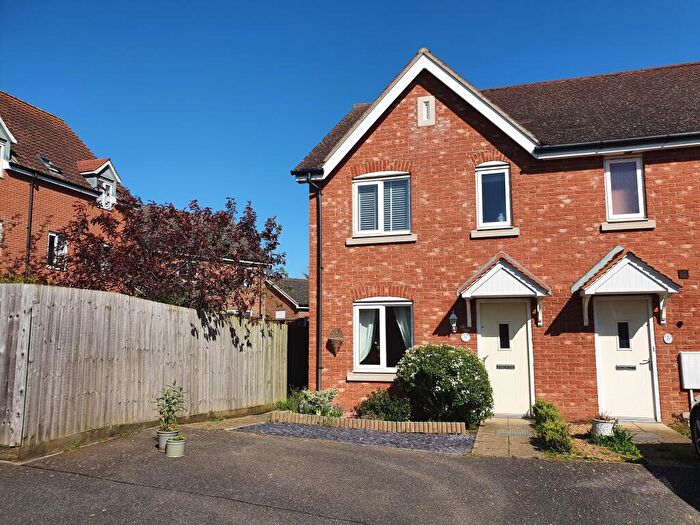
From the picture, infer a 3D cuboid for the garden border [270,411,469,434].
[{"bbox_3d":[0.175,2.478,8.107,3.140,0.160,0.130,-3,-7,19],"label":"garden border"}]

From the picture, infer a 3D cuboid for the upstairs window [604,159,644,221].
[{"bbox_3d":[4.772,-1.261,9.101,0.600,1.120,0.100,-2,-7,16],"label":"upstairs window"}]

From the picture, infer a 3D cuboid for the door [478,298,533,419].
[{"bbox_3d":[2.789,1.703,9.416,0.943,2.089,0.100,-2,-7,17],"label":"door"}]

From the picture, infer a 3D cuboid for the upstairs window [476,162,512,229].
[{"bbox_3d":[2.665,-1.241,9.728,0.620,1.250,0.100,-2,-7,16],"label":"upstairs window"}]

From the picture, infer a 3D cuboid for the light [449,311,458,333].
[{"bbox_3d":[1.896,1.069,9.538,0.160,0.390,0.200,-2,-7,16],"label":"light"}]

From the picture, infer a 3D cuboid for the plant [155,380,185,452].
[{"bbox_3d":[-2.295,1.927,6.690,0.380,0.890,0.370,-2,-7,16],"label":"plant"}]

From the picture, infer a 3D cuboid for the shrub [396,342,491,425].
[{"bbox_3d":[1.544,2.024,8.807,1.560,1.270,1.350,-2,-7,17],"label":"shrub"}]

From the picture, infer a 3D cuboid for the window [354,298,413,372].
[{"bbox_3d":[0.628,1.400,10.037,1.170,1.430,0.100,-2,-7,16],"label":"window"}]

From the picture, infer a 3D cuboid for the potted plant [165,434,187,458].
[{"bbox_3d":[-2.159,2.259,6.524,0.270,0.260,0.270,-2,-7,17],"label":"potted plant"}]

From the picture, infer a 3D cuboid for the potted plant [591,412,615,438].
[{"bbox_3d":[3.634,2.325,7.593,0.340,0.340,0.340,-2,-7,17],"label":"potted plant"}]

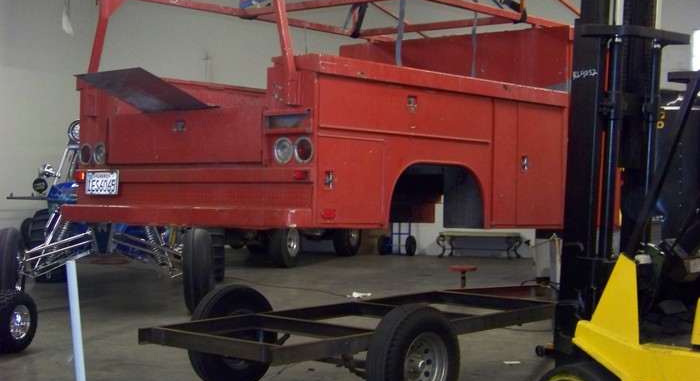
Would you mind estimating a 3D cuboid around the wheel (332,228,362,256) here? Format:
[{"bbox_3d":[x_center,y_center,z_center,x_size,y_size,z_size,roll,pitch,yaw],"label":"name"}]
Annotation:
[{"bbox_3d":[-0.045,0.668,19.600,0.235,0.710,0.710,1,2,18],"label":"wheel"}]

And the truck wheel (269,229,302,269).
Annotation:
[{"bbox_3d":[-0.900,0.722,17.500,0.235,0.710,0.710,1,2,18],"label":"truck wheel"}]

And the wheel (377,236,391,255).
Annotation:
[{"bbox_3d":[0.534,0.851,19.400,0.095,0.300,0.300,1,2,18],"label":"wheel"}]

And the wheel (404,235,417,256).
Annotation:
[{"bbox_3d":[0.942,0.855,19.300,0.095,0.300,0.300,1,2,18],"label":"wheel"}]

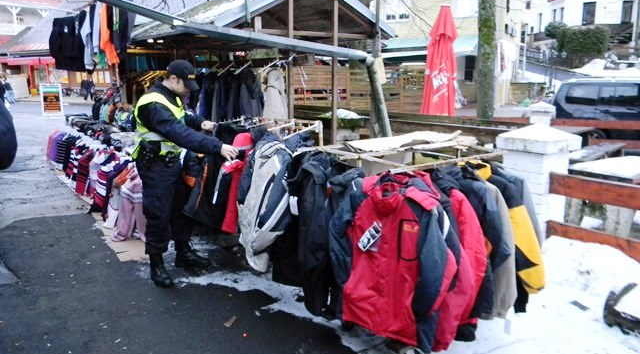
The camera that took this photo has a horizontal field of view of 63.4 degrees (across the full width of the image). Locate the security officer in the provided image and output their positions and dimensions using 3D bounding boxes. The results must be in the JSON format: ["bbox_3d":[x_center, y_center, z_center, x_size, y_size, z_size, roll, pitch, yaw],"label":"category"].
[{"bbox_3d":[-1.090,-0.055,4.270,0.800,1.800,0.600,2,11,8],"label":"security officer"}]

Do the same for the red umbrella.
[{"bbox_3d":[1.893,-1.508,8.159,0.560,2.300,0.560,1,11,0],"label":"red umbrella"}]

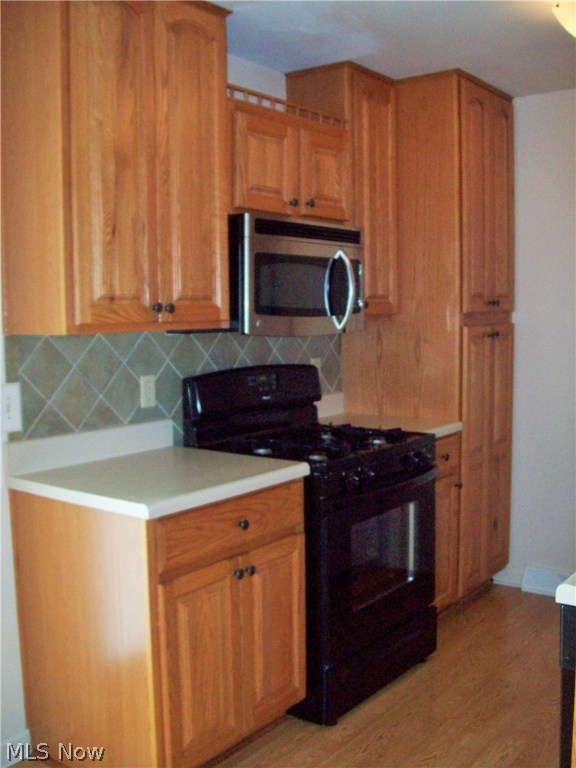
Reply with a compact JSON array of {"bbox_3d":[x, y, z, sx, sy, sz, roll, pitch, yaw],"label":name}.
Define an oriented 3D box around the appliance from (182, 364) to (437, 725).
[{"bbox_3d":[0.113,0.538,3.156,0.700,1.180,0.761,3,7,38],"label":"appliance"}]

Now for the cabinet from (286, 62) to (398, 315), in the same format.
[{"bbox_3d":[0.257,-0.827,3.614,0.322,1.068,0.394,3,7,38],"label":"cabinet"}]

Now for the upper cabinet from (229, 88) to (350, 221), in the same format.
[{"bbox_3d":[-0.094,-0.840,3.163,0.325,0.390,0.748,3,7,38],"label":"upper cabinet"}]

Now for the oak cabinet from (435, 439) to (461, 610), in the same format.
[{"bbox_3d":[0.400,0.642,3.631,0.630,0.866,0.381,3,6,38],"label":"oak cabinet"}]

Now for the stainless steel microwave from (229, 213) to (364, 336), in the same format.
[{"bbox_3d":[-0.054,-0.418,3.188,0.395,0.425,0.758,3,7,38],"label":"stainless steel microwave"}]

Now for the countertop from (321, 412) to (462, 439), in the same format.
[{"bbox_3d":[0.406,0.191,3.615,0.645,0.041,0.371,3,7,38],"label":"countertop"}]

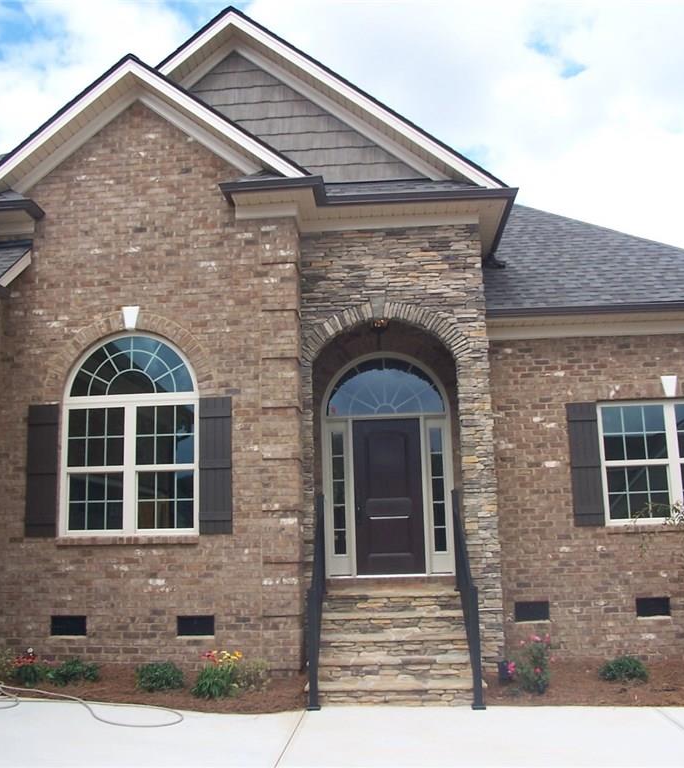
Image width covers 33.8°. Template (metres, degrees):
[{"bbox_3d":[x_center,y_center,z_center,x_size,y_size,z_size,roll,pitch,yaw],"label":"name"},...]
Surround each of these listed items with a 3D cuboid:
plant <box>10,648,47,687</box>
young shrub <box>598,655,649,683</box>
[{"bbox_3d":[-3.347,3.022,12.003,0.380,0.420,0.360,-2,-9,2],"label":"plant"},{"bbox_3d":[3.058,3.079,12.173,0.499,0.291,0.460,-2,-11,5],"label":"young shrub"}]

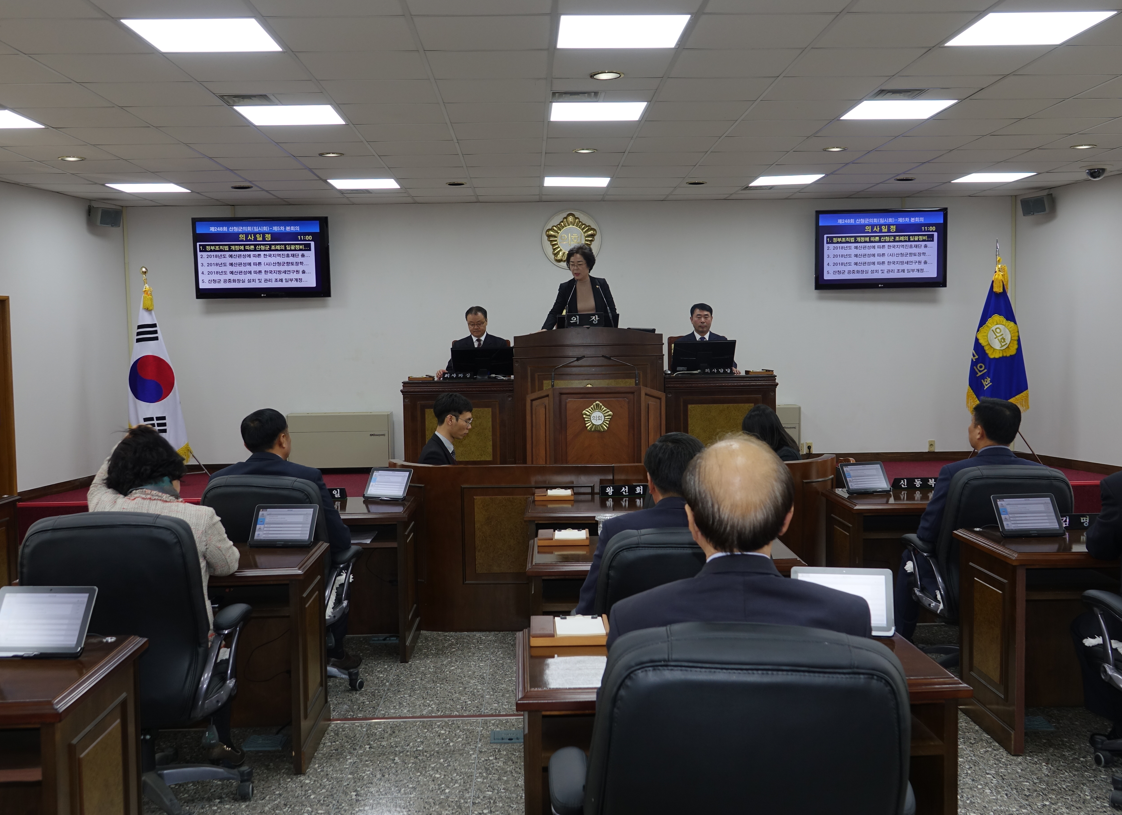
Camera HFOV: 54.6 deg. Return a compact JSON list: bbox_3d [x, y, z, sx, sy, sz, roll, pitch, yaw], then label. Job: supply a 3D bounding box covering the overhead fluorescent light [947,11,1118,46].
[{"bbox_3d":[2.122,-1.740,4.951,0.580,0.050,0.570,-1,4,-2],"label":"overhead fluorescent light"}]

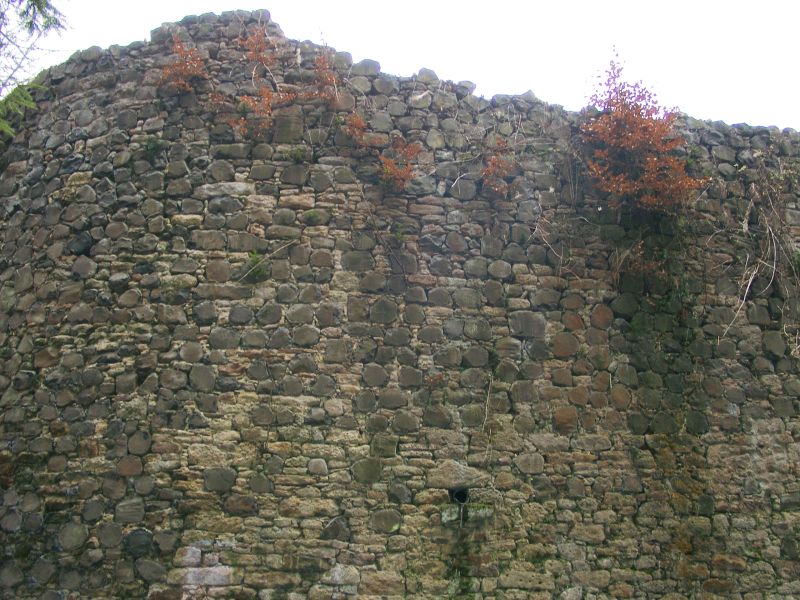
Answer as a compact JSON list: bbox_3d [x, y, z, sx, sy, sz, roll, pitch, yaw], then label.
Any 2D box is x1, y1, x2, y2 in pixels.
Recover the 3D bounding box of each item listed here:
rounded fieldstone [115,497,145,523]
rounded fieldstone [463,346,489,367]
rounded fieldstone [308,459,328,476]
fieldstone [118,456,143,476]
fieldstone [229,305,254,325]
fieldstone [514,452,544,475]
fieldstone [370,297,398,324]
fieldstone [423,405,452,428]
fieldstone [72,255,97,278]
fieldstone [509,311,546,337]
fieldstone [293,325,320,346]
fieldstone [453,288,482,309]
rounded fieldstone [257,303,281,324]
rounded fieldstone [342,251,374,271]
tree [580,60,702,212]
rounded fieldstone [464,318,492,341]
[{"bbox_3d":[-2.574,1.994,7.478,0.296,0.238,0.205,-3,-16,12],"label":"rounded fieldstone"},{"bbox_3d":[0.808,0.605,8.408,0.269,0.202,0.200,1,-12,-7],"label":"rounded fieldstone"},{"bbox_3d":[-0.759,1.559,7.314,0.181,0.162,0.136,-1,-16,4],"label":"rounded fieldstone"},{"bbox_3d":[-2.599,1.606,7.580,0.241,0.186,0.163,-3,-16,12],"label":"fieldstone"},{"bbox_3d":[-1.712,0.157,8.487,0.276,0.205,0.204,-1,-12,6],"label":"fieldstone"},{"bbox_3d":[1.363,1.721,8.273,0.310,0.219,0.225,2,-12,-9],"label":"fieldstone"},{"bbox_3d":[-0.148,0.100,7.518,0.266,0.266,0.213,0,-14,0],"label":"fieldstone"},{"bbox_3d":[0.355,1.103,7.440,0.274,0.220,0.196,0,-16,-1],"label":"fieldstone"},{"bbox_3d":[-3.607,-0.383,8.984,0.298,0.264,0.239,-3,-12,16],"label":"fieldstone"},{"bbox_3d":[1.259,0.242,7.758,0.366,0.273,0.251,1,-16,-5],"label":"fieldstone"},{"bbox_3d":[-0.887,0.337,7.454,0.264,0.208,0.189,0,-14,0],"label":"fieldstone"},{"bbox_3d":[0.648,-0.014,7.542,0.286,0.191,0.191,0,-14,0],"label":"fieldstone"},{"bbox_3d":[-1.246,0.129,7.505,0.247,0.209,0.182,0,-14,0],"label":"rounded fieldstone"},{"bbox_3d":[-0.415,-0.385,7.859,0.308,0.223,0.210,-1,-16,2],"label":"rounded fieldstone"},{"bbox_3d":[2.756,-1.866,8.969,1.250,1.735,1.100,4,-12,-17],"label":"tree"},{"bbox_3d":[0.746,0.280,7.468,0.265,0.208,0.189,0,-14,0],"label":"rounded fieldstone"}]

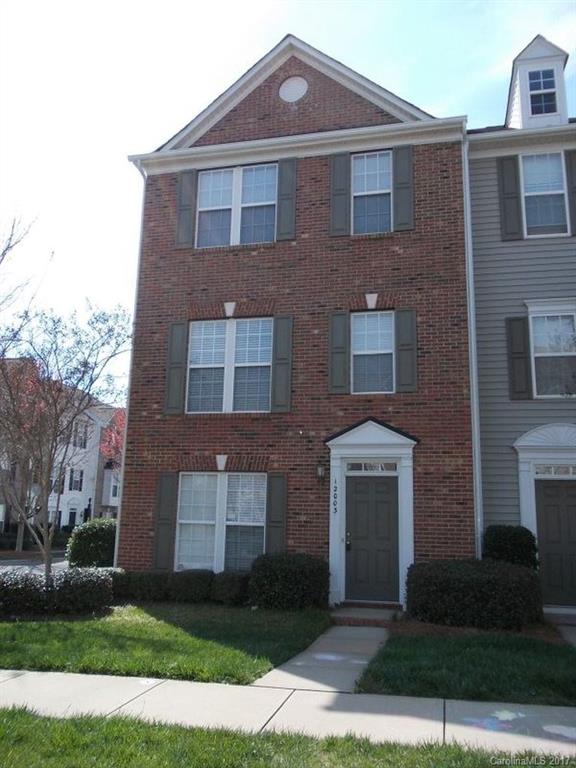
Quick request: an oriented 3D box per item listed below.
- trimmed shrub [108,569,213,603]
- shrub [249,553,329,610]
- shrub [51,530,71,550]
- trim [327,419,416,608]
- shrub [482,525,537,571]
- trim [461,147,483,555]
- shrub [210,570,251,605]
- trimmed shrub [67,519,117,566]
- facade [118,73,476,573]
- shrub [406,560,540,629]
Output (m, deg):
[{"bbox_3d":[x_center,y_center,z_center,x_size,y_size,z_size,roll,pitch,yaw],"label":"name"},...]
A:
[{"bbox_3d":[-2.100,3.291,10.343,1.580,0.510,0.650,-1,-11,14],"label":"trimmed shrub"},{"bbox_3d":[-0.015,3.145,10.058,1.250,0.850,0.850,-1,-11,14],"label":"shrub"},{"bbox_3d":[-10.987,7.558,30.000,1.200,1.000,1.100,-1,-11,14],"label":"shrub"},{"bbox_3d":[1.417,2.138,10.507,1.560,3.130,0.300,-1,-11,14],"label":"trim"},{"bbox_3d":[3.546,2.908,9.920,0.840,1.300,0.800,-1,-11,14],"label":"shrub"},{"bbox_3d":[3.170,-0.449,10.655,0.130,8.150,0.120,-1,-11,14],"label":"trim"},{"bbox_3d":[-1.001,3.281,10.121,0.700,0.500,0.650,-1,-11,14],"label":"shrub"},{"bbox_3d":[-4.485,3.694,14.251,1.600,1.130,1.400,-1,-11,14],"label":"trimmed shrub"},{"bbox_3d":[0.094,-1.438,11.724,6.330,10.350,0.300,-1,-11,14],"label":"facade"},{"bbox_3d":[2.638,3.064,9.171,1.850,0.900,1.100,-1,-11,14],"label":"shrub"}]

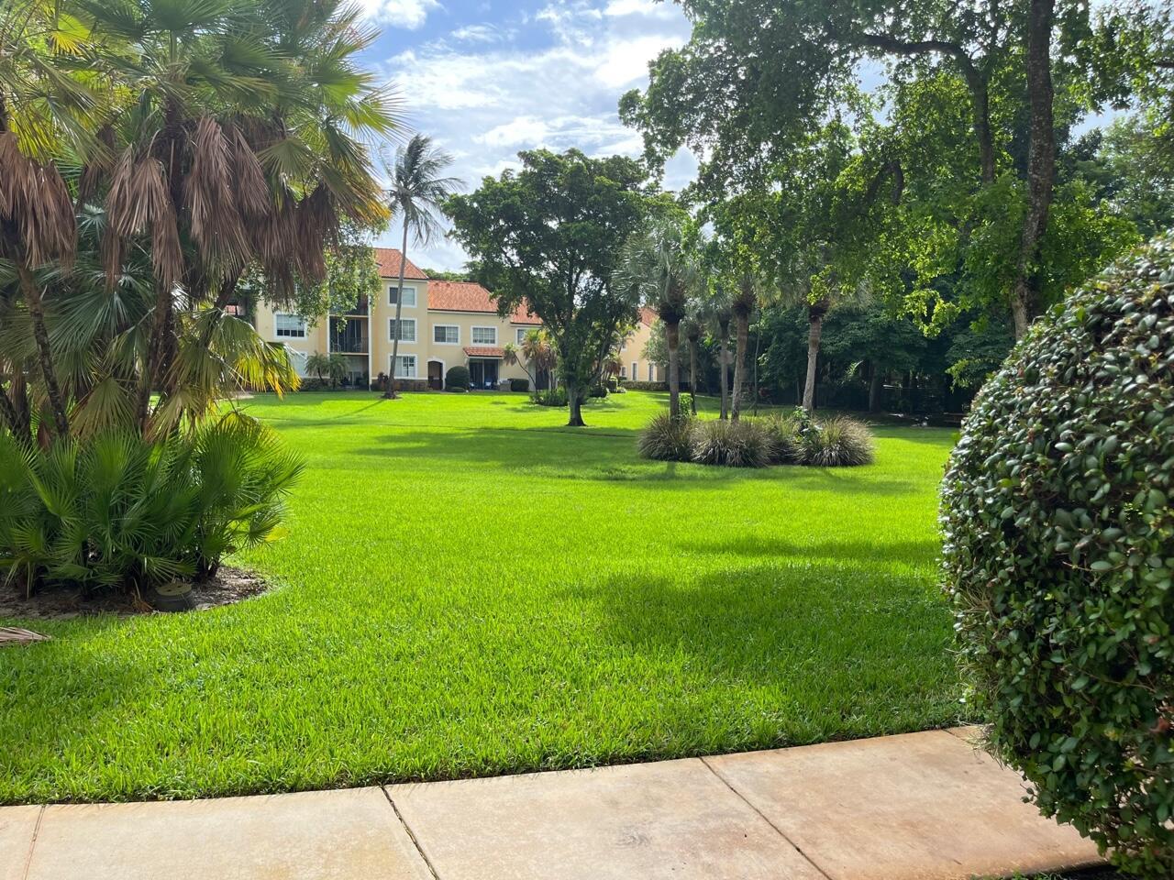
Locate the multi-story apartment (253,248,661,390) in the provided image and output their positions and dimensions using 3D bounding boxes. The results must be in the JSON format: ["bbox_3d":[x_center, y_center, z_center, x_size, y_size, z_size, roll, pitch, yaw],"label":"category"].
[{"bbox_3d":[-10.800,-9.800,74.000,32.500,11.300,12.000,-1,4,-21],"label":"multi-story apartment"}]

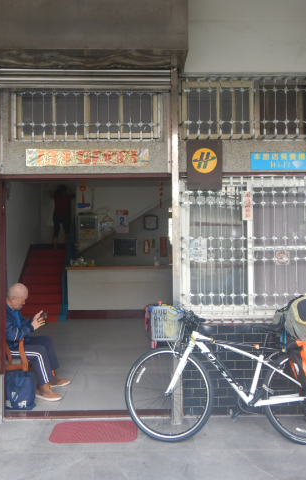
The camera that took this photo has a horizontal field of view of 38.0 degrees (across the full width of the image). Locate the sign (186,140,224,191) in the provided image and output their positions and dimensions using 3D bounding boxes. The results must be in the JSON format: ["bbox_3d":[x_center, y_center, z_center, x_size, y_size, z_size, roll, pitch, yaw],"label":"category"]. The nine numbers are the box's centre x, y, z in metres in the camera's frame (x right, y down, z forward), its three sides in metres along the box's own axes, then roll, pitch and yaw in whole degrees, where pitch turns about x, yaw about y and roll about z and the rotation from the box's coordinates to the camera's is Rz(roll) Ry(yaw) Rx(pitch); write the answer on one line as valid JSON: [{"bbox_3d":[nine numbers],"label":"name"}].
[{"bbox_3d":[0.428,-0.608,3.630,0.292,0.412,0.020,0,-1,-2],"label":"sign"}]

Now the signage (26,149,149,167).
[{"bbox_3d":[-0.539,-0.683,3.698,1.021,0.147,0.012,0,-1,-2],"label":"signage"}]

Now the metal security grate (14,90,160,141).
[{"bbox_3d":[-0.539,-1.028,3.672,1.203,0.419,0.070,0,-1,-2],"label":"metal security grate"}]

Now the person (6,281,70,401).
[{"bbox_3d":[-1.130,0.933,4.190,0.680,1.050,0.520,0,-1,-2],"label":"person"}]

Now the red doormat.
[{"bbox_3d":[-0.449,1.498,3.489,0.668,0.012,0.421,-1,-1,-2],"label":"red doormat"}]

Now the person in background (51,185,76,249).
[{"bbox_3d":[-2.138,-0.549,10.600,0.573,1.553,0.330,-1,-1,-2],"label":"person in background"}]

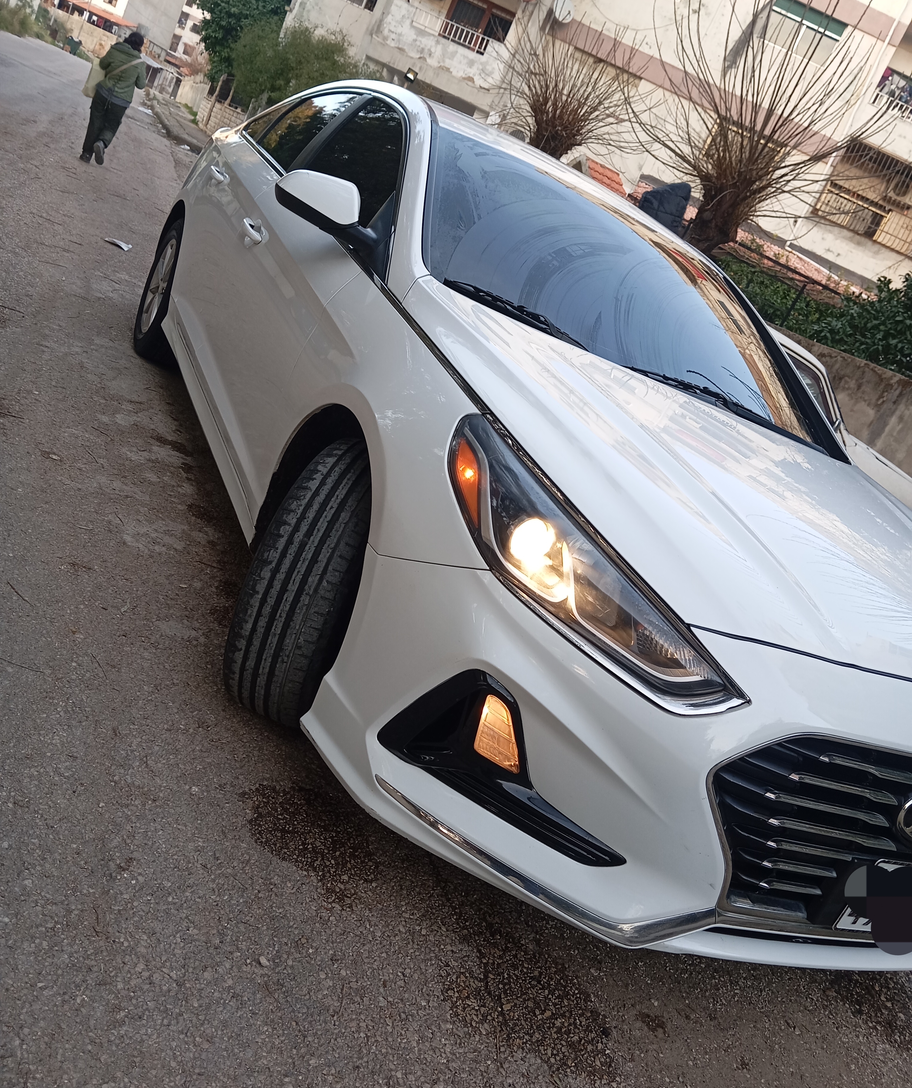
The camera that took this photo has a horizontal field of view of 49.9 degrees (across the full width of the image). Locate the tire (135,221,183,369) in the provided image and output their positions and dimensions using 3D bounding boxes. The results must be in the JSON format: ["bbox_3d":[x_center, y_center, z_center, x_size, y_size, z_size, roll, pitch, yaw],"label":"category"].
[{"bbox_3d":[-1.253,-1.139,4.444,0.215,0.668,0.668,16,19,-29],"label":"tire"}]

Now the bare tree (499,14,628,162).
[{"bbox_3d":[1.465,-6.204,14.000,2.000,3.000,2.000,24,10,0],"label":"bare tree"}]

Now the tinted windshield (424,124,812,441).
[{"bbox_3d":[0.510,-0.767,2.853,1.440,0.120,0.970,16,43,-29],"label":"tinted windshield"}]

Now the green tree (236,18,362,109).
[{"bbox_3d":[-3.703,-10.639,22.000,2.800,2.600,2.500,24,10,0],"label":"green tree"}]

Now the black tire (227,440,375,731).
[{"bbox_3d":[-0.259,0.090,2.127,0.215,0.668,0.668,27,16,5],"label":"black tire"}]

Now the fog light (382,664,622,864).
[{"bbox_3d":[0.110,0.356,1.659,0.460,0.220,0.160,29,17,11],"label":"fog light"}]

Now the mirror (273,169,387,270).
[{"bbox_3d":[-0.296,-0.829,2.434,0.300,0.180,0.180,16,19,-29],"label":"mirror"}]

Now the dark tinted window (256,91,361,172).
[{"bbox_3d":[-0.589,-1.586,3.722,0.060,0.370,0.870,40,6,-34],"label":"dark tinted window"}]

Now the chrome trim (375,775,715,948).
[{"bbox_3d":[0.142,0.521,1.662,0.600,0.130,0.120,29,17,11],"label":"chrome trim"}]

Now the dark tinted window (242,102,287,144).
[{"bbox_3d":[-0.836,-1.865,4.303,0.050,0.220,0.530,40,6,-34],"label":"dark tinted window"}]

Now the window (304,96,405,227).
[{"bbox_3d":[-0.254,-1.130,2.897,0.060,0.440,0.980,40,6,-34],"label":"window"}]

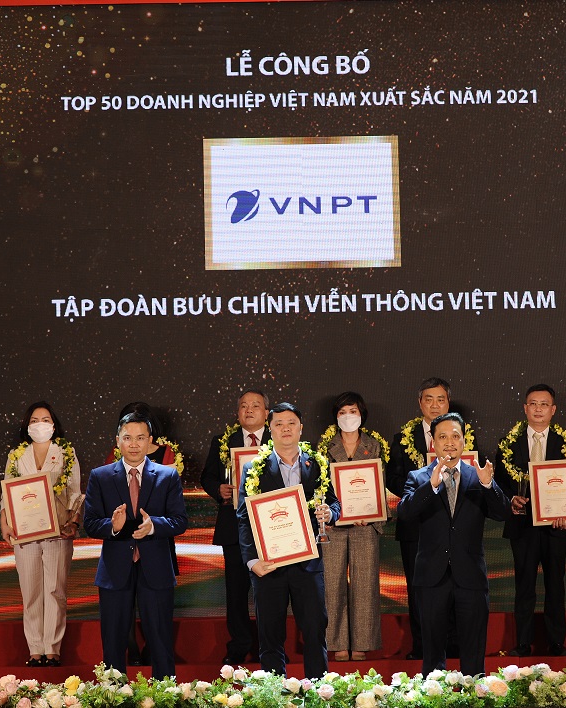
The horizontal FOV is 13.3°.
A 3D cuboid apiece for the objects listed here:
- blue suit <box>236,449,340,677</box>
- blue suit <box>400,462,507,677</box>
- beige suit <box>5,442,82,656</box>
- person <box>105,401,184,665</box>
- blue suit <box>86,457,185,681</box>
[{"bbox_3d":[0.034,1.184,12.550,0.540,1.400,0.400,-1,-2,0],"label":"blue suit"},{"bbox_3d":[0.883,1.236,12.550,0.560,1.390,0.420,-1,-2,2],"label":"blue suit"},{"bbox_3d":[-1.444,1.178,14.600,0.470,1.300,0.360,-1,-2,0],"label":"beige suit"},{"bbox_3d":[-0.847,1.083,14.700,0.490,1.600,0.380,-1,-2,-2],"label":"person"},{"bbox_3d":[-0.754,1.231,12.550,0.540,1.390,0.400,-1,-2,-1],"label":"blue suit"}]

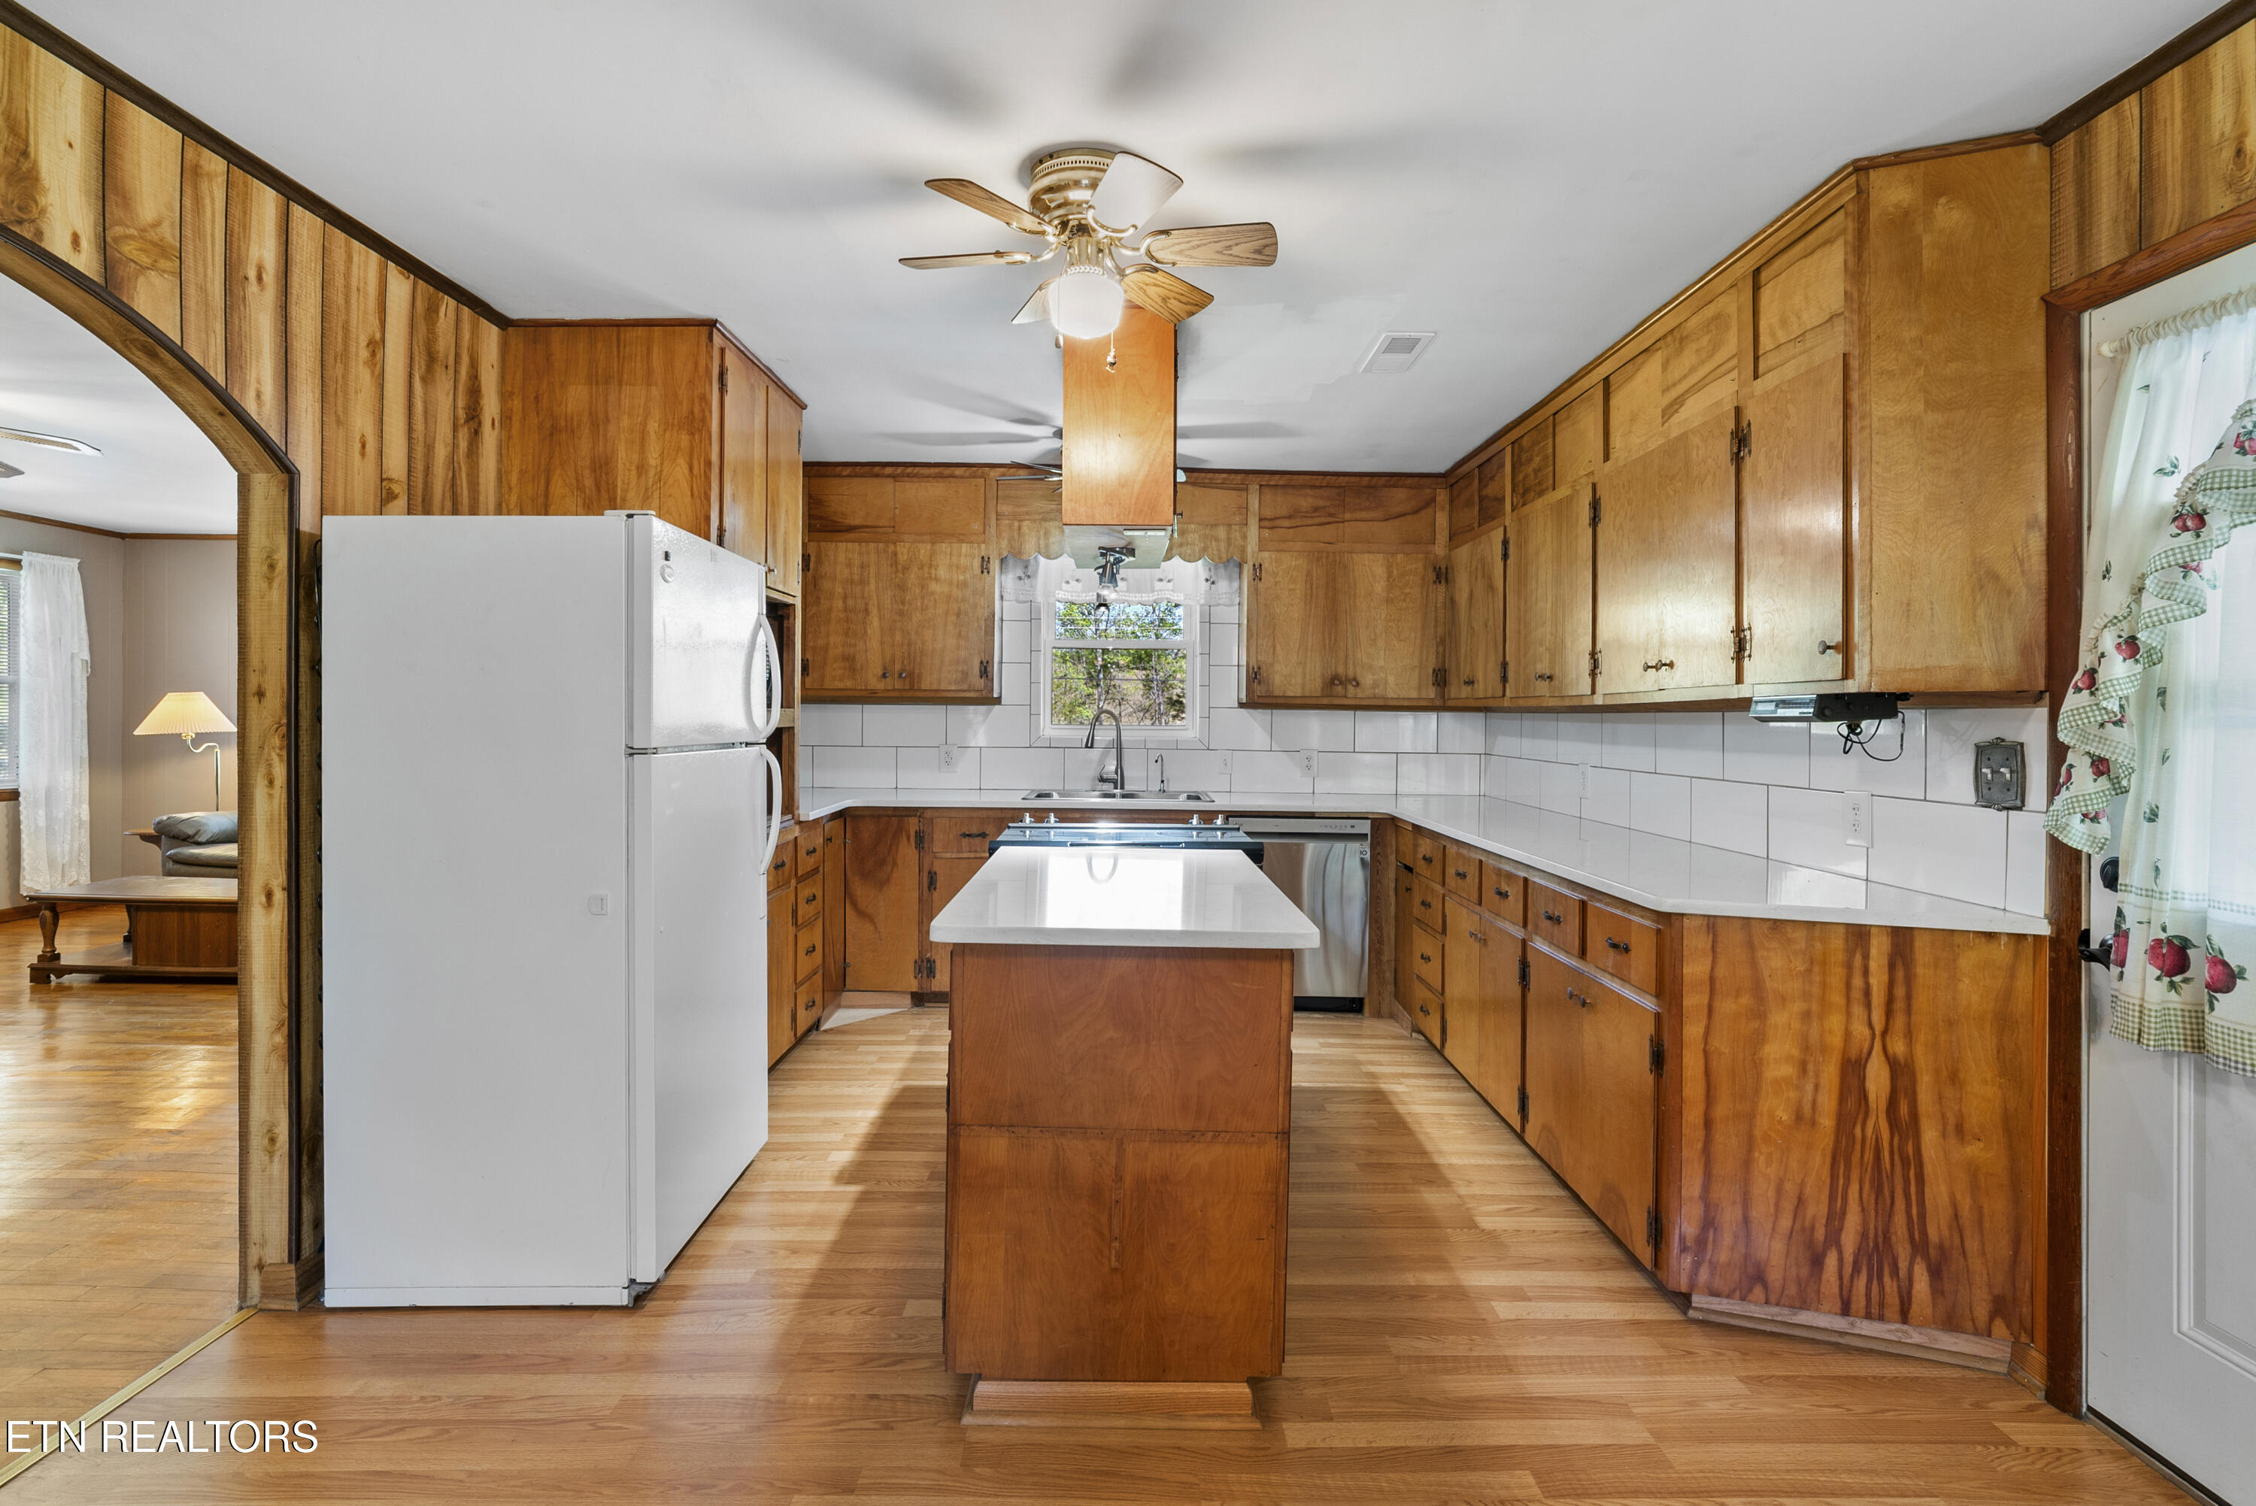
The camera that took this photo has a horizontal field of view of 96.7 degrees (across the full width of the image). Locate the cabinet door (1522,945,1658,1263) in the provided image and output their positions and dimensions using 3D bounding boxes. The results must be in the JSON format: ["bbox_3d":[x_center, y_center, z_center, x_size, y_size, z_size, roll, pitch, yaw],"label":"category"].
[{"bbox_3d":[1.073,0.776,2.350,0.022,0.526,0.655,0,1,0],"label":"cabinet door"}]

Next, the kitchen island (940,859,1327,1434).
[{"bbox_3d":[-0.021,0.739,2.278,0.674,0.923,1.096,1,2,0],"label":"kitchen island"}]

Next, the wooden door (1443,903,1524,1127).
[{"bbox_3d":[1.115,0.791,3.178,0.030,0.550,0.665,1,2,0],"label":"wooden door"}]

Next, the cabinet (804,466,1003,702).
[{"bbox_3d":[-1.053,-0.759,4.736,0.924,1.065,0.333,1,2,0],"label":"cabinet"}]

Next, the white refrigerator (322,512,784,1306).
[{"bbox_3d":[-1.338,0.325,2.480,0.747,1.702,0.717,1,2,-1],"label":"white refrigerator"}]

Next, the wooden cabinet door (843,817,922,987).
[{"bbox_3d":[-1.042,0.643,4.270,0.311,0.742,0.022,0,1,0],"label":"wooden cabinet door"}]

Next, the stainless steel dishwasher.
[{"bbox_3d":[0.735,0.701,4.633,0.606,0.869,0.606,1,2,0],"label":"stainless steel dishwasher"}]

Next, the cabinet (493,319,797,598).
[{"bbox_3d":[-1.512,-0.912,3.293,0.646,0.707,0.757,1,2,0],"label":"cabinet"}]

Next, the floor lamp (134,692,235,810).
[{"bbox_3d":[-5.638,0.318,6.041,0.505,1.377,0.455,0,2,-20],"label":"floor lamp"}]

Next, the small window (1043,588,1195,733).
[{"bbox_3d":[-0.046,-0.481,4.936,0.757,0.808,0.101,1,2,0],"label":"small window"}]

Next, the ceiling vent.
[{"bbox_3d":[0.823,-1.222,3.090,0.155,0.020,0.350,1,2,0],"label":"ceiling vent"}]

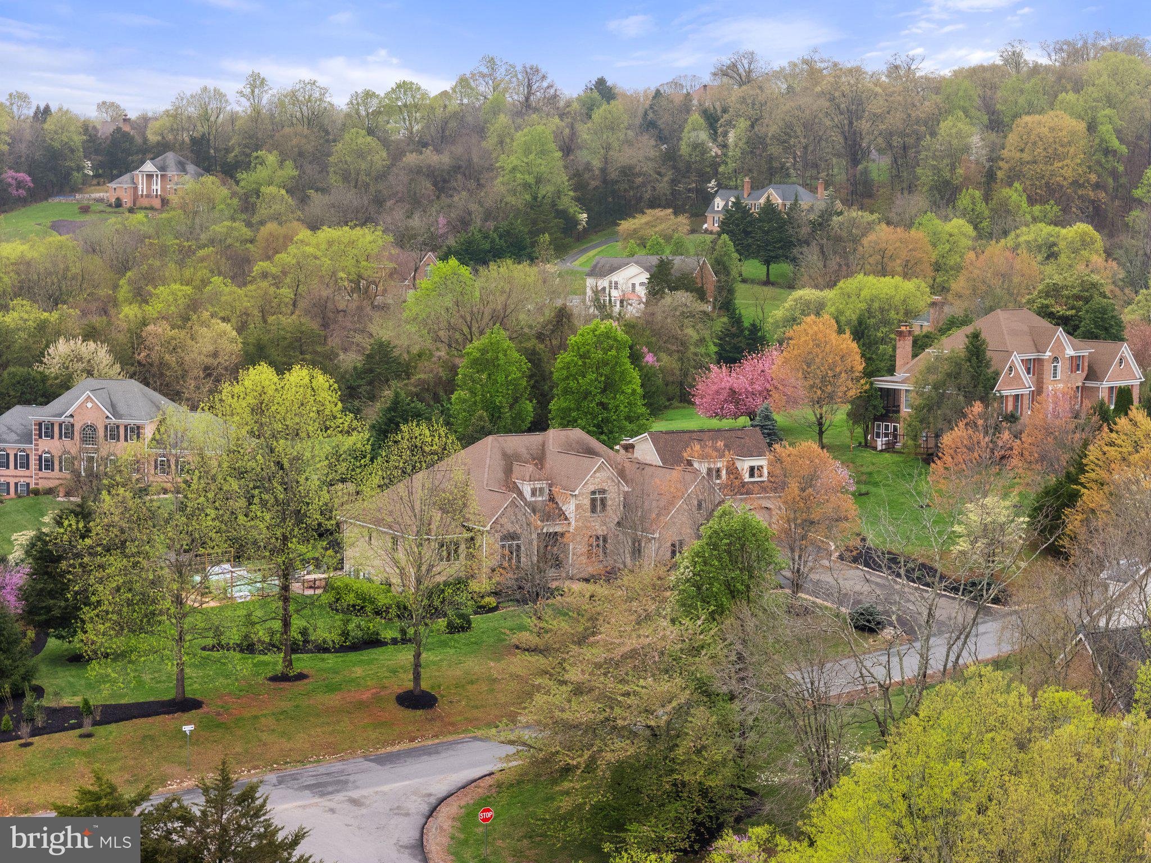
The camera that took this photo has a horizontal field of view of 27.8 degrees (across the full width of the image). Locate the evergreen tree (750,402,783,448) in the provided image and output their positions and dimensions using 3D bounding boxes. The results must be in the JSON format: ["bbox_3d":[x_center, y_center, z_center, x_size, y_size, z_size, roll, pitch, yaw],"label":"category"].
[{"bbox_3d":[16.705,-0.353,203.000,2.900,4.260,2.900,1,5,0],"label":"evergreen tree"}]

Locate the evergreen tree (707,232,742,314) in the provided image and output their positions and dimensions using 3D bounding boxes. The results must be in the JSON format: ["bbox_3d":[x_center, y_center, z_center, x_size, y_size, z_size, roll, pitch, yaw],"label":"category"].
[{"bbox_3d":[22.254,-23.662,347.000,5.230,11.270,5.230,1,5,0],"label":"evergreen tree"}]

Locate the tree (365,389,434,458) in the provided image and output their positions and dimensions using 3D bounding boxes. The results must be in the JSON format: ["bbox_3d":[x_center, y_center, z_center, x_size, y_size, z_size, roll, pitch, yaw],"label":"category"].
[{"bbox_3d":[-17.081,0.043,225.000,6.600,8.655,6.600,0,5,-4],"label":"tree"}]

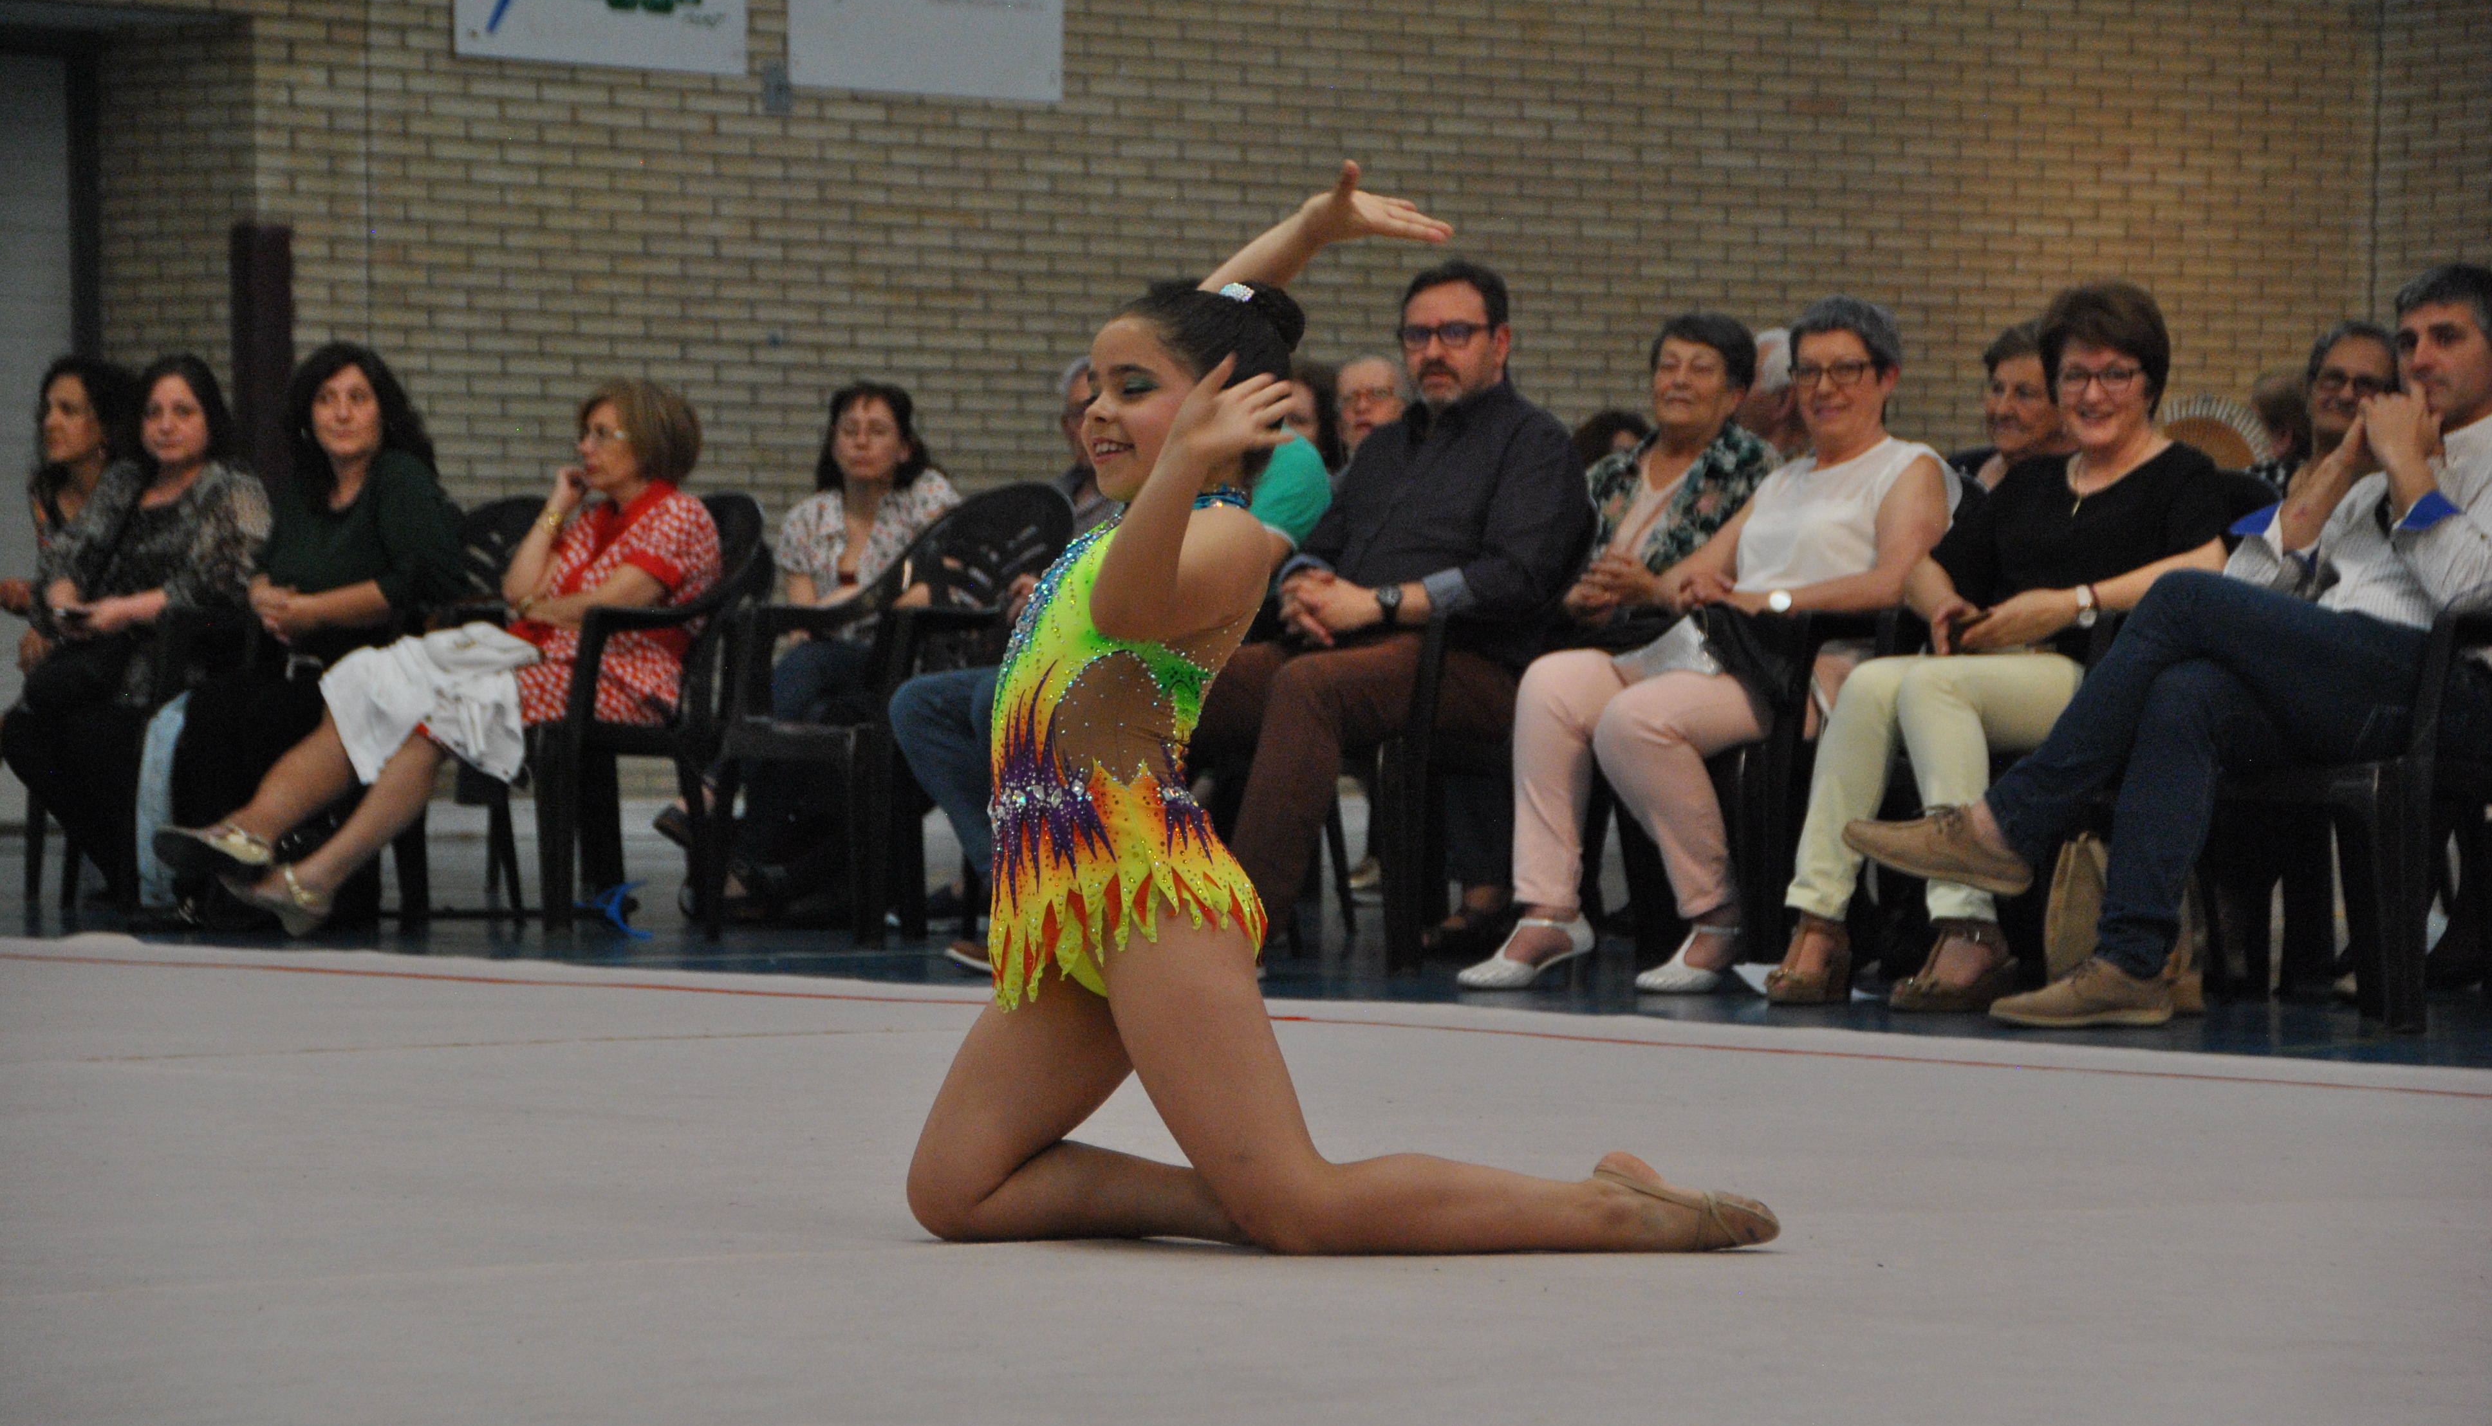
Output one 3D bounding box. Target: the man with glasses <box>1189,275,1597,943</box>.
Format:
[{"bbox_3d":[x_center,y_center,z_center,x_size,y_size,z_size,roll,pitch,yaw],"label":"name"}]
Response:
[{"bbox_3d":[0.200,-0.171,16.030,0.850,1.260,0.550,0,1,-41],"label":"man with glasses"}]

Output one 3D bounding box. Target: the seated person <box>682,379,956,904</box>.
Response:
[{"bbox_3d":[-0.957,-0.168,19.850,0.500,1.170,0.750,1,1,37],"label":"seated person"}]

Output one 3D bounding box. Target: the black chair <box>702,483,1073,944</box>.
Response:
[{"bbox_3d":[-0.690,0.000,17.470,0.550,0.880,0.560,0,1,-40],"label":"black chair"}]

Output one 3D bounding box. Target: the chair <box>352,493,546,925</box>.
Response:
[{"bbox_3d":[-1.800,-0.010,18.250,0.550,0.870,0.560,0,1,-40],"label":"chair"}]

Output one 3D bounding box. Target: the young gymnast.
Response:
[{"bbox_3d":[0.096,-0.001,8.900,0.820,1.060,0.420,0,1,-16],"label":"young gymnast"}]

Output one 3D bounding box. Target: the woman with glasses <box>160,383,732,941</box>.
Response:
[{"bbox_3d":[-1.620,-0.120,17.790,1.030,1.100,0.500,0,1,-31],"label":"woman with glasses"}]

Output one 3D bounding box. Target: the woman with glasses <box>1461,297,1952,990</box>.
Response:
[{"bbox_3d":[0.847,-0.117,15.480,0.800,1.170,0.520,0,1,-41],"label":"woman with glasses"}]

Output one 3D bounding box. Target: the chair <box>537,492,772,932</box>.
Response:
[{"bbox_3d":[-1.330,-0.004,17.980,0.550,0.870,0.560,0,1,-40],"label":"chair"}]

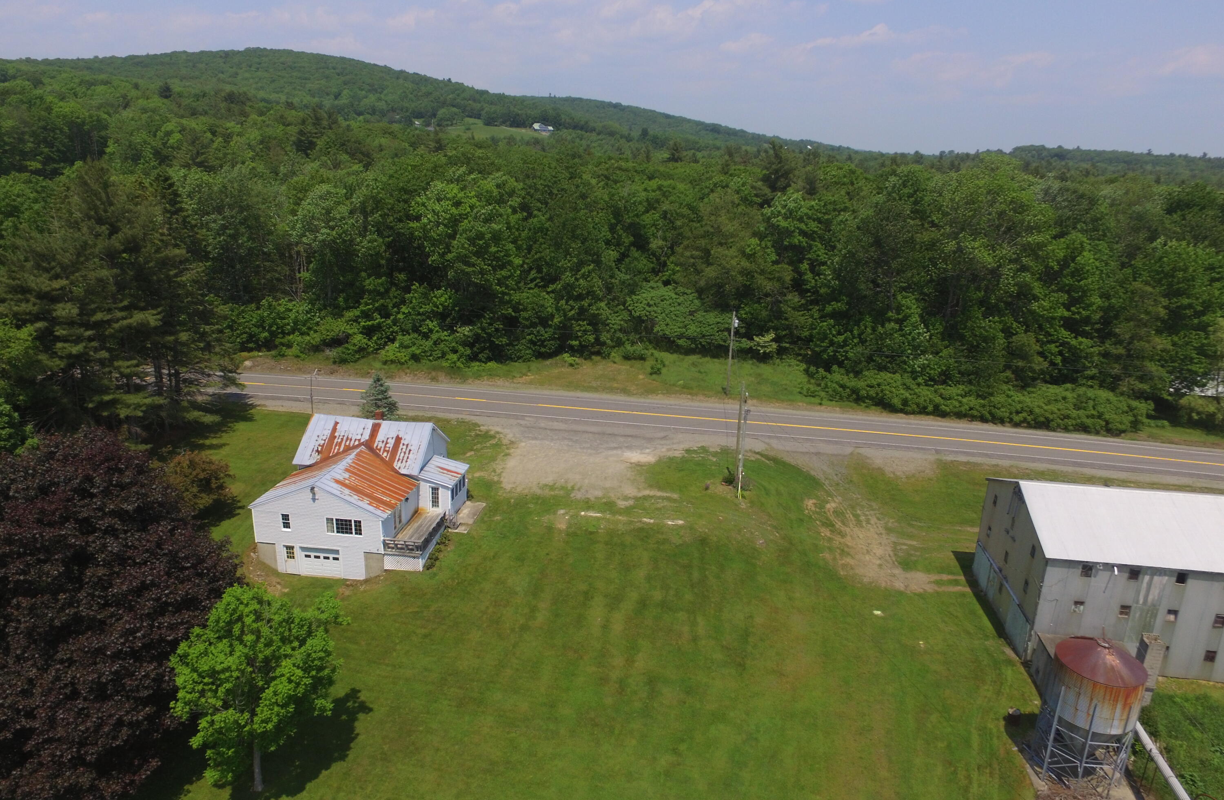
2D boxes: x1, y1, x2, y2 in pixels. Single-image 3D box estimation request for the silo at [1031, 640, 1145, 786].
[{"bbox_3d":[22.521,14.627,33.504,3.650,7.000,3.650,1,18,0],"label":"silo"}]

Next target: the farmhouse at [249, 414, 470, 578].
[{"bbox_3d":[-17.675,6.228,51.905,12.530,7.780,13.340,3,18,7],"label":"farmhouse"}]

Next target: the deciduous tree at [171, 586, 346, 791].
[{"bbox_3d":[-15.663,13.271,31.545,7.100,9.700,7.100,1,18,0],"label":"deciduous tree"}]

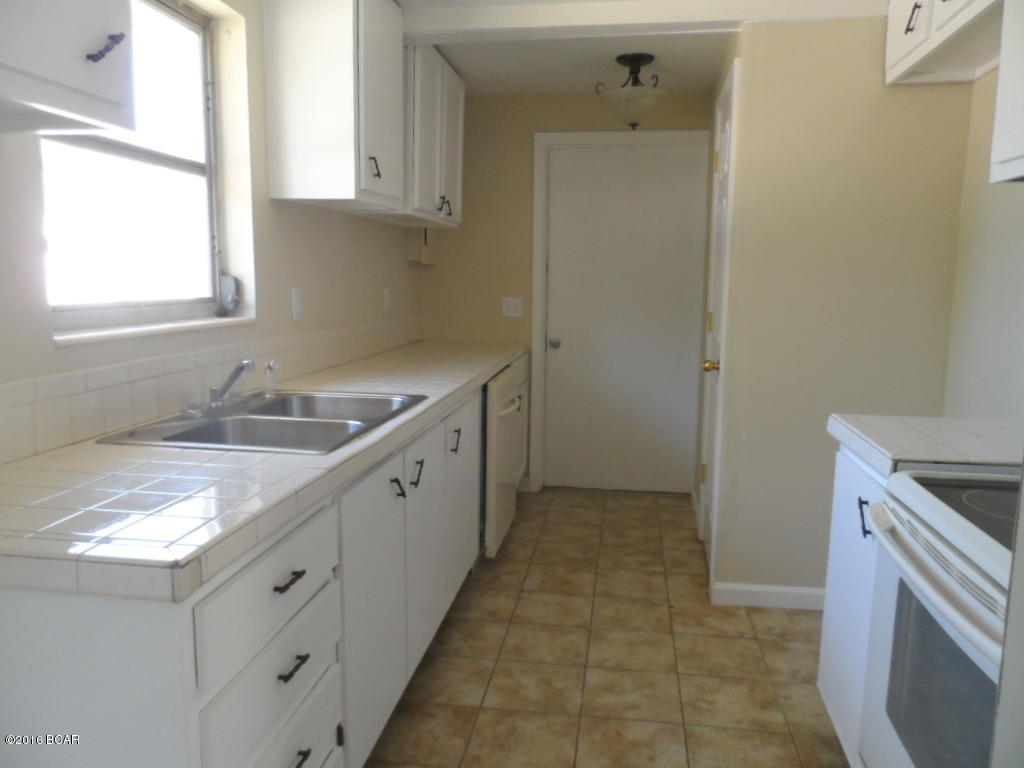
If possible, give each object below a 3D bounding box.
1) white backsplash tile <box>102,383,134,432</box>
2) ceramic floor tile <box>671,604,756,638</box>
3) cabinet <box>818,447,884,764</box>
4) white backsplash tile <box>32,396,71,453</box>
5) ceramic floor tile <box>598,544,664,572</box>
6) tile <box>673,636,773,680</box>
[{"bbox_3d":[-1.038,0.060,1.867,0.008,0.108,0.108,1,9,9],"label":"white backsplash tile"},{"bbox_3d":[0.774,0.920,2.766,0.302,0.010,0.285,1,9,9],"label":"ceramic floor tile"},{"bbox_3d":[1.240,0.628,1.995,0.550,0.810,0.460,2,8,9],"label":"cabinet"},{"bbox_3d":[-1.041,0.092,1.619,0.008,0.112,0.108,2,8,9],"label":"white backsplash tile"},{"bbox_3d":[0.571,0.836,3.395,0.305,0.010,0.290,2,8,9],"label":"ceramic floor tile"},{"bbox_3d":[0.731,0.962,2.504,0.305,0.010,0.281,1,8,9],"label":"tile"}]

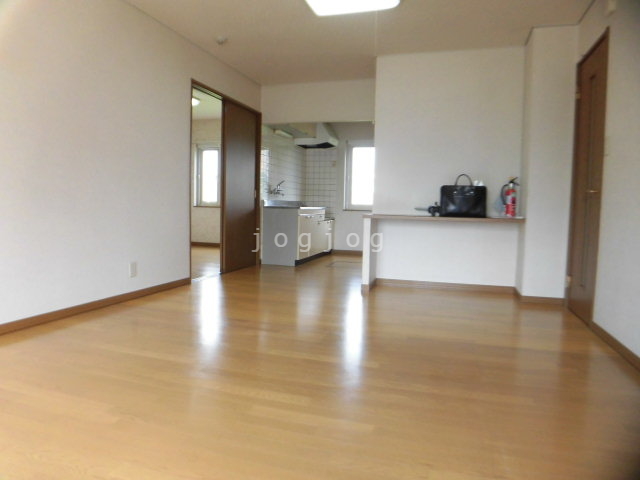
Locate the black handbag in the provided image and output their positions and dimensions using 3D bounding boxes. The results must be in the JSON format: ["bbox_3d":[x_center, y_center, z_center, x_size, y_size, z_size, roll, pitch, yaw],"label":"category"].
[{"bbox_3d":[1.297,-0.395,3.995,0.390,0.390,0.130,2,4,16],"label":"black handbag"}]

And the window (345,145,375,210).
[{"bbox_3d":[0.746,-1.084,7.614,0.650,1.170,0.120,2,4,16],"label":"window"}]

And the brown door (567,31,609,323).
[{"bbox_3d":[1.996,-0.404,3.323,0.060,2.005,0.775,2,4,16],"label":"brown door"}]

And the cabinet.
[{"bbox_3d":[-0.278,-0.119,7.308,0.560,0.820,2.300,2,4,15],"label":"cabinet"}]

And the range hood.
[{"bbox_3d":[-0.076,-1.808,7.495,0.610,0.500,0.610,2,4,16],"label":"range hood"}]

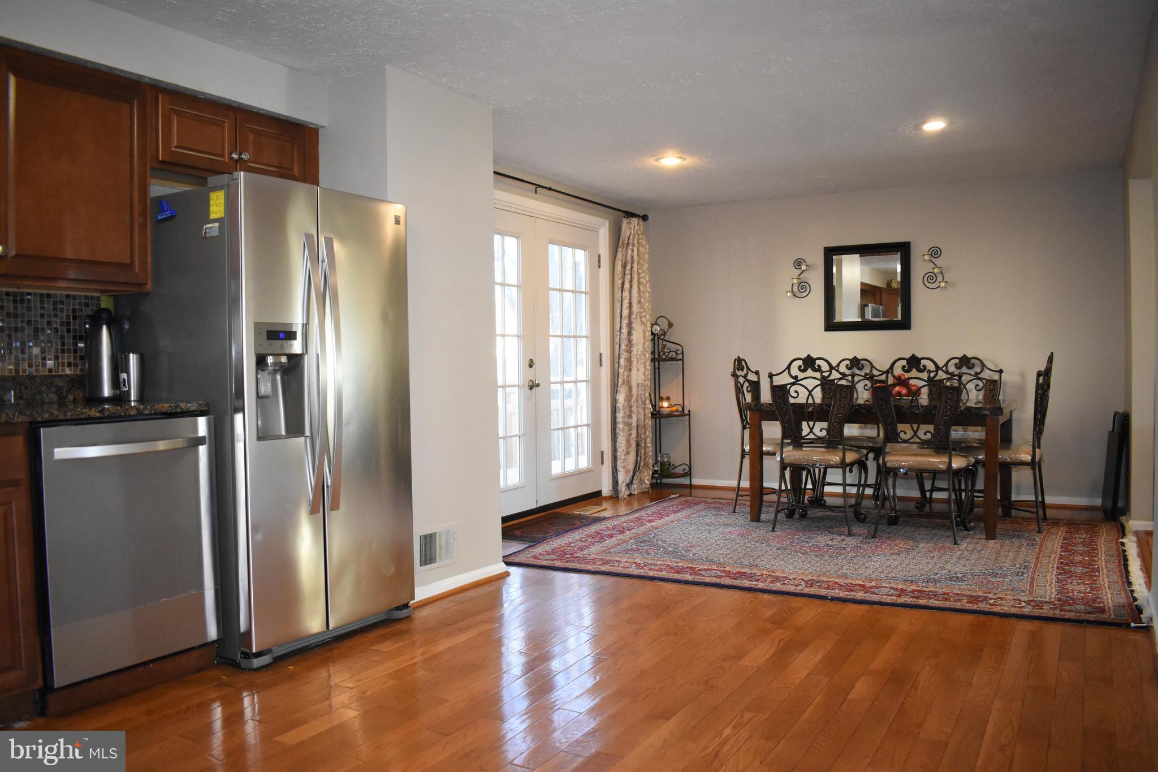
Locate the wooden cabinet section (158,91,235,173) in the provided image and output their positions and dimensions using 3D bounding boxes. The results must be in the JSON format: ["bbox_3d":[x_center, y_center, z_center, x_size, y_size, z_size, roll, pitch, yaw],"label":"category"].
[{"bbox_3d":[-1.577,-0.958,3.386,0.300,0.258,0.340,0,2,31],"label":"wooden cabinet section"}]

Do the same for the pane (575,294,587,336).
[{"bbox_3d":[0.021,-0.551,6.691,0.020,0.307,0.179,0,2,31],"label":"pane"}]

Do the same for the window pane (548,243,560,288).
[{"bbox_3d":[-0.179,-0.867,6.248,0.020,0.325,0.148,0,2,31],"label":"window pane"}]

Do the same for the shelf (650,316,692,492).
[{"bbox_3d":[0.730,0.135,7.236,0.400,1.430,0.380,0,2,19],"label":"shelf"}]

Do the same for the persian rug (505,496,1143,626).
[{"bbox_3d":[1.460,0.898,5.005,3.100,0.015,2.500,0,2,30],"label":"persian rug"}]

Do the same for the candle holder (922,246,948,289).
[{"bbox_3d":[2.566,-0.854,6.258,0.195,0.318,0.100,0,2,31],"label":"candle holder"}]

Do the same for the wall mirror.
[{"bbox_3d":[2.179,-0.746,6.580,0.635,0.652,0.035,0,2,31],"label":"wall mirror"}]

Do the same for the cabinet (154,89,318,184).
[{"bbox_3d":[-1.502,-0.977,3.616,0.340,0.335,0.820,0,2,31],"label":"cabinet"}]

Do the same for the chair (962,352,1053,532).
[{"bbox_3d":[2.668,0.326,5.416,0.560,1.080,0.485,0,2,32],"label":"chair"}]

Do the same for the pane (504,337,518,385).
[{"bbox_3d":[-0.456,-0.175,5.882,0.020,0.312,0.170,0,2,31],"label":"pane"}]

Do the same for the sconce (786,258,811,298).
[{"bbox_3d":[1.709,-0.843,6.755,0.190,0.310,0.090,0,2,31],"label":"sconce"}]

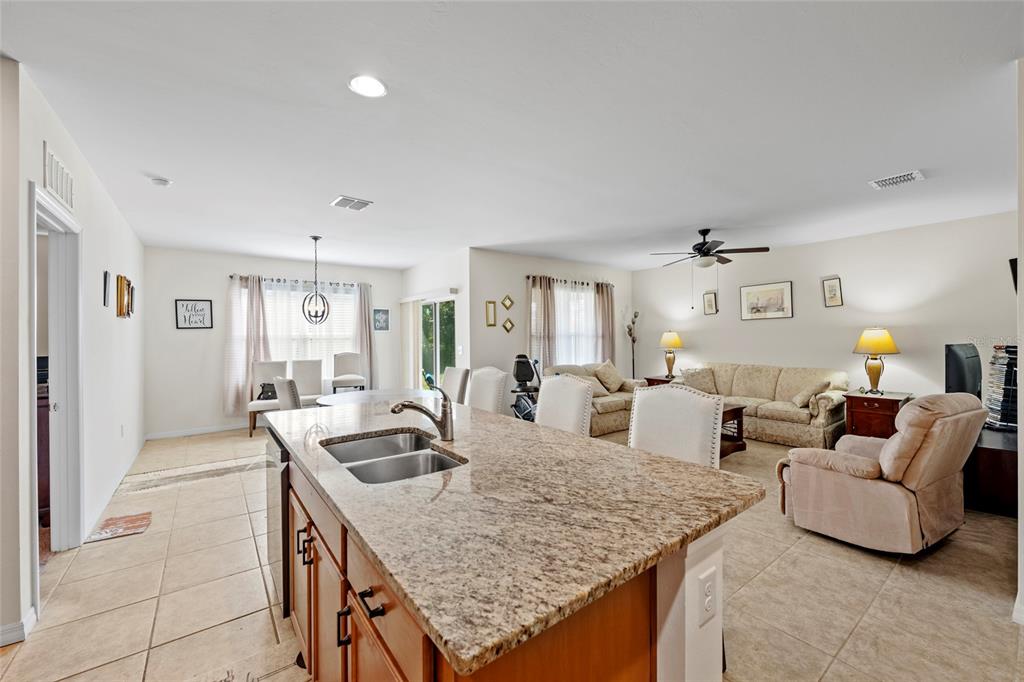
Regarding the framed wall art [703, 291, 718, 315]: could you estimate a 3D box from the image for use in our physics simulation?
[{"bbox_3d":[3.158,-0.587,6.339,0.025,0.345,0.190,-1,1,-37],"label":"framed wall art"}]

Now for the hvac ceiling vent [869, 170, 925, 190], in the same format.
[{"bbox_3d":[3.083,-1.269,3.188,0.275,0.020,0.290,-1,1,-37],"label":"hvac ceiling vent"}]

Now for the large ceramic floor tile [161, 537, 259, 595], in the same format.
[{"bbox_3d":[-1.846,1.371,2.457,0.455,0.010,0.457,-1,1,-37],"label":"large ceramic floor tile"}]

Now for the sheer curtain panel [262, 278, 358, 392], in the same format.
[{"bbox_3d":[-3.373,0.084,6.779,1.500,2.200,0.100,0,0,-38],"label":"sheer curtain panel"}]

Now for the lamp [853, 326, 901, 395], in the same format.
[{"bbox_3d":[4.382,0.238,4.802,0.415,0.800,0.415,0,0,-38],"label":"lamp"}]

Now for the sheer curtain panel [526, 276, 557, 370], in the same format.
[{"bbox_3d":[0.467,0.066,6.135,0.570,2.090,0.120,-1,1,-37],"label":"sheer curtain panel"}]

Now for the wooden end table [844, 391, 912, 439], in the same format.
[{"bbox_3d":[4.221,0.977,4.583,0.590,0.685,0.510,0,0,-37],"label":"wooden end table"}]

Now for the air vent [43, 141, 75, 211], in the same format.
[{"bbox_3d":[-2.597,-0.920,2.294,0.020,0.250,0.580,0,0,-38],"label":"air vent"}]

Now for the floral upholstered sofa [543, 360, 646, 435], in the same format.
[{"bbox_3d":[1.372,0.858,6.253,1.580,0.920,0.900,-1,1,-37],"label":"floral upholstered sofa"}]

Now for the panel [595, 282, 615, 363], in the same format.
[{"bbox_3d":[1.653,0.050,7.044,0.510,2.120,0.100,0,0,-37],"label":"panel"}]

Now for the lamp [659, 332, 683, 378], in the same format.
[{"bbox_3d":[2.760,0.244,6.943,0.385,0.810,0.385,0,0,-38],"label":"lamp"}]

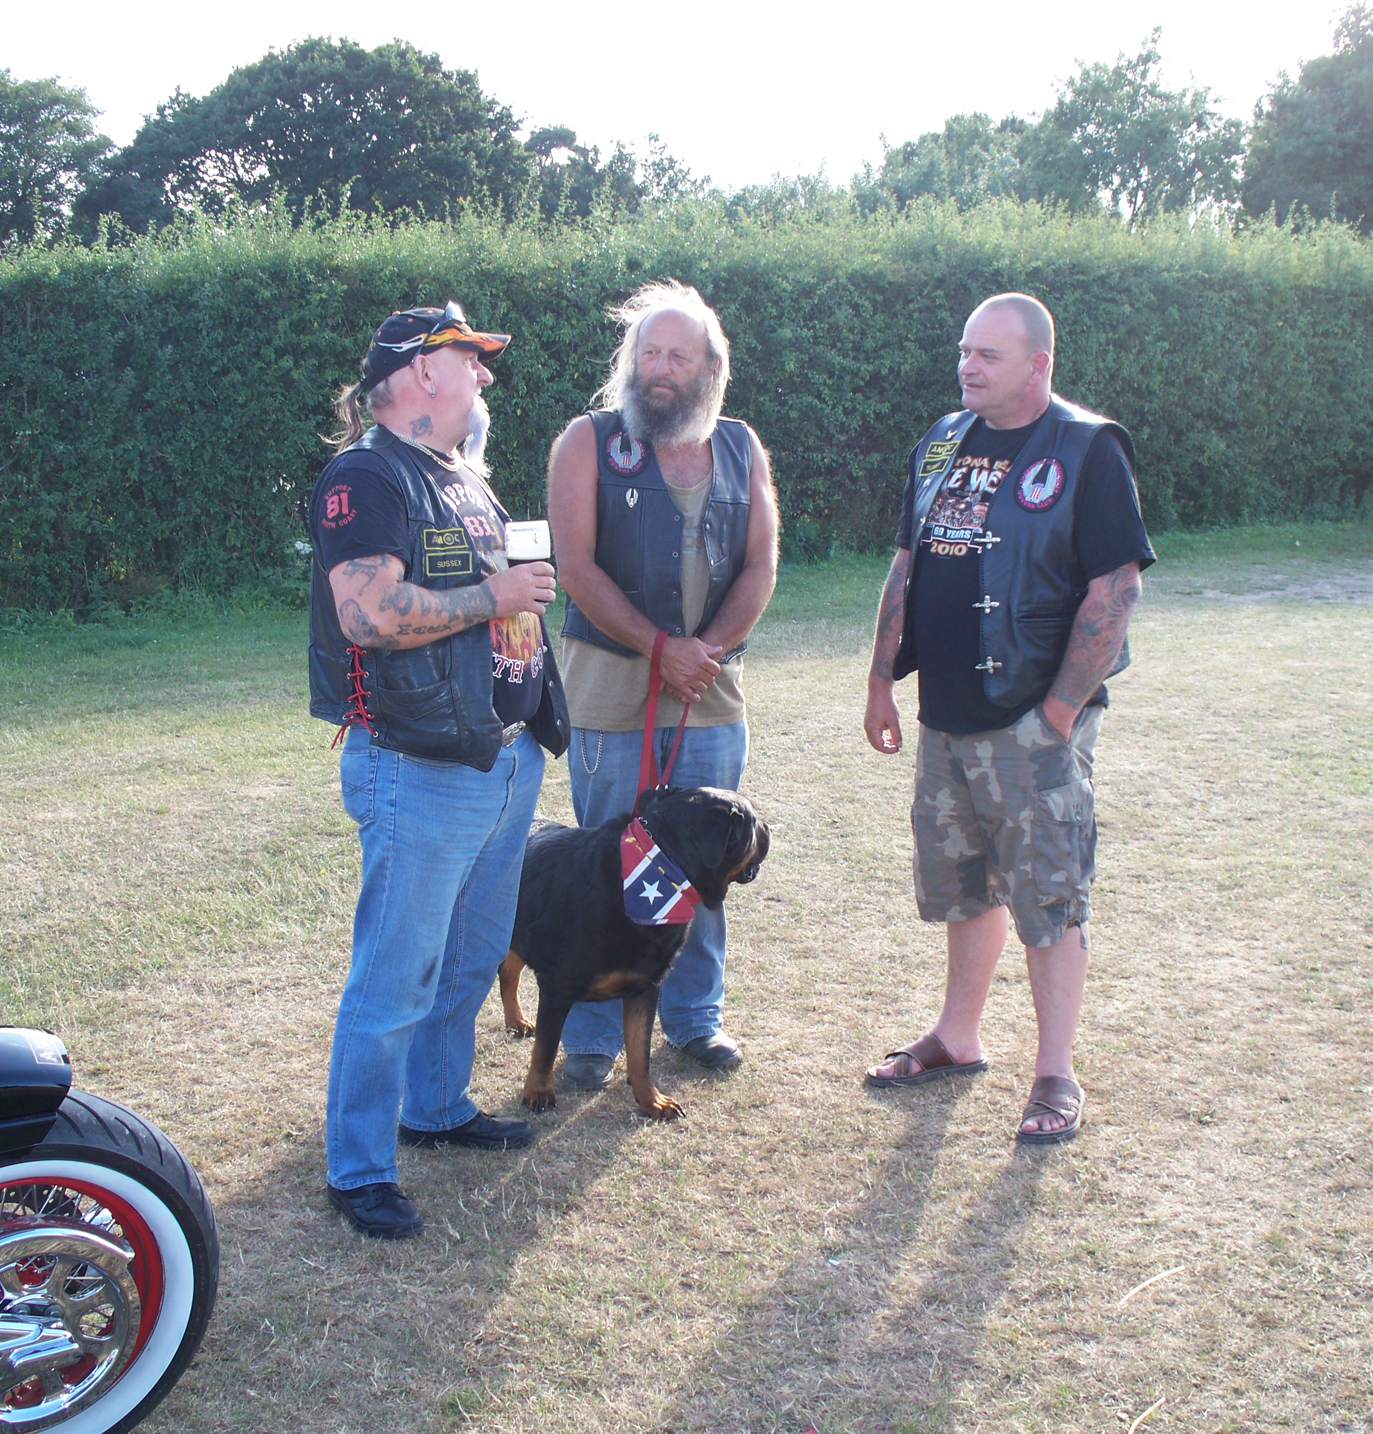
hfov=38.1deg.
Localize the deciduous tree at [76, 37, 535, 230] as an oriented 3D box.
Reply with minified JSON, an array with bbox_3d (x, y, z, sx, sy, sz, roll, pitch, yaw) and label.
[{"bbox_3d":[-9.030,-10.819,47.232,11.100,10.137,10.500,0,9,0],"label":"deciduous tree"}]

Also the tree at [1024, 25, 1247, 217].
[{"bbox_3d":[8.820,-8.936,39.333,4.700,8.807,4.500,0,9,0],"label":"tree"}]

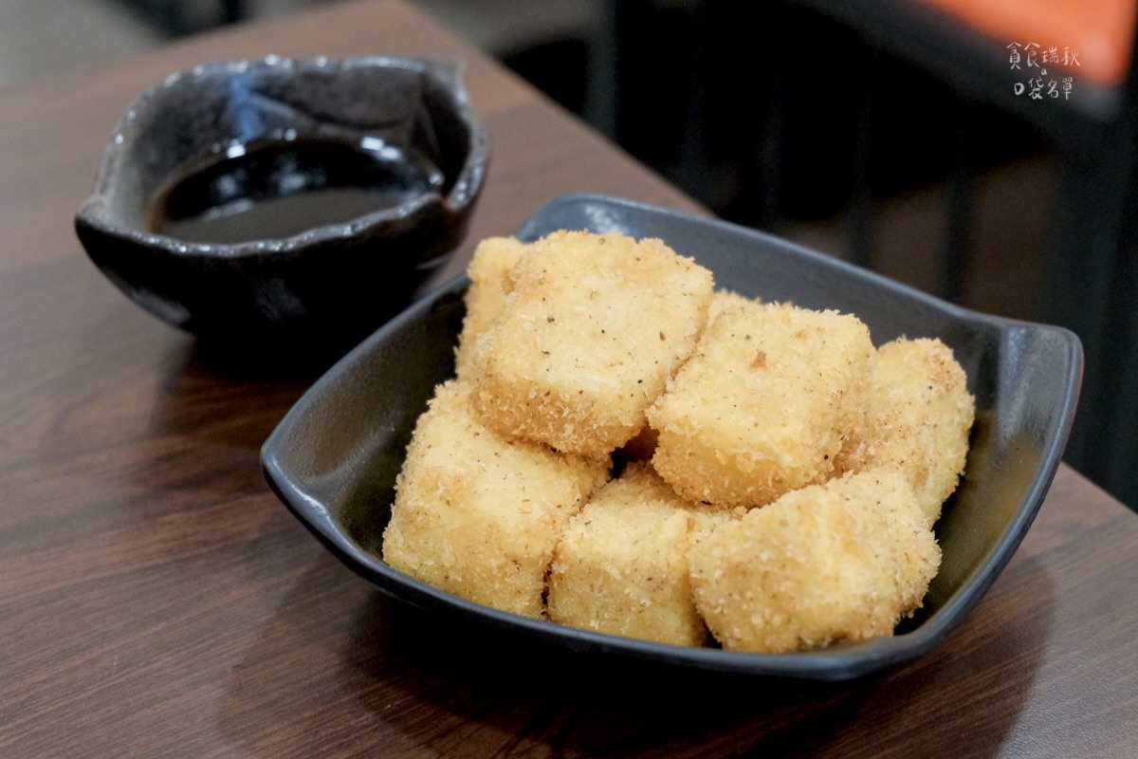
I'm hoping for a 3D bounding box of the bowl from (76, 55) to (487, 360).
[{"bbox_3d":[-0.075,-0.040,0.640,0.108,0.054,0.104,0,34,0],"label":"bowl"}]

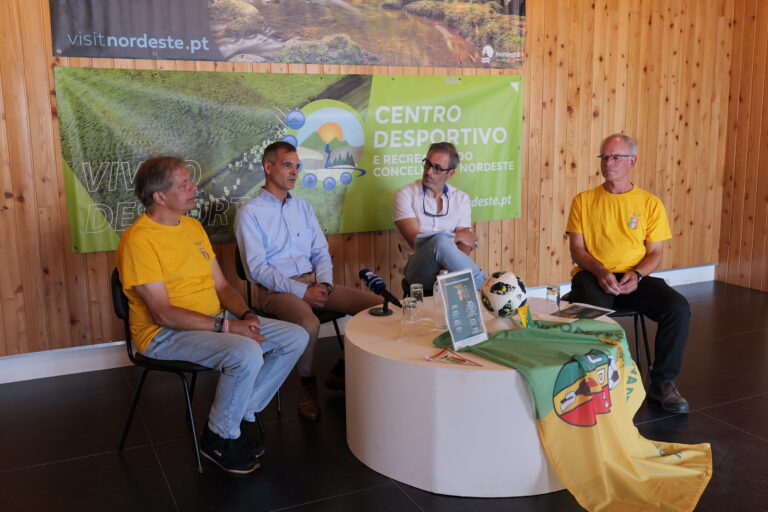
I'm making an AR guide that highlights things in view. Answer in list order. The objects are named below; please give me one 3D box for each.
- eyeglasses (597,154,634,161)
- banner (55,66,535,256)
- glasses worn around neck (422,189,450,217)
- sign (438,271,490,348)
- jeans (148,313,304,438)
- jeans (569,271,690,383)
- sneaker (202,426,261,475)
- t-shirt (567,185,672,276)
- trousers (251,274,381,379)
[{"bbox_3d":[1.165,-0.491,3.740,0.140,0.042,0.145,7,13,39],"label":"eyeglasses"},{"bbox_3d":[-0.386,-0.643,4.682,3.000,1.000,0.030,-5,11,-24],"label":"banner"},{"bbox_3d":[0.289,-0.300,4.110,0.140,0.155,0.045,1,-6,4],"label":"glasses worn around neck"},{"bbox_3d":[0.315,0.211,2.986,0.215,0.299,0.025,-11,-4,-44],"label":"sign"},{"bbox_3d":[-0.676,0.505,3.081,0.620,0.530,0.450,4,11,27],"label":"jeans"},{"bbox_3d":[1.187,0.332,3.762,0.540,0.530,0.620,1,10,8],"label":"jeans"},{"bbox_3d":[-0.654,0.789,3.128,0.305,0.125,0.110,8,13,42],"label":"sneaker"},{"bbox_3d":[1.205,-0.125,3.820,0.520,0.500,0.300,4,11,26],"label":"t-shirt"},{"bbox_3d":[-0.320,0.321,3.726,0.600,0.500,0.620,-11,14,-44],"label":"trousers"}]

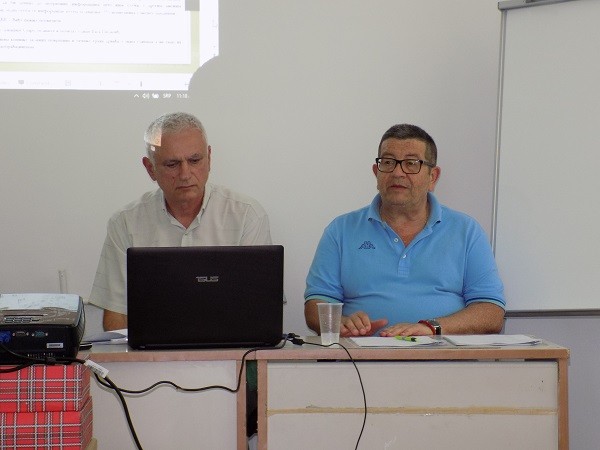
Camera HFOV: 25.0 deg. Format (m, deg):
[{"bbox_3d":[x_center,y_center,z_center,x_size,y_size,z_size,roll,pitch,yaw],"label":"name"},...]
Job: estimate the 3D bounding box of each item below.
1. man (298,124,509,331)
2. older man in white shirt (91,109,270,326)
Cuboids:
[{"bbox_3d":[0.284,0.375,3.670,0.560,1.310,0.720,0,-1,3],"label":"man"},{"bbox_3d":[-0.303,0.365,3.610,0.540,1.330,0.720,0,-1,-6],"label":"older man in white shirt"}]

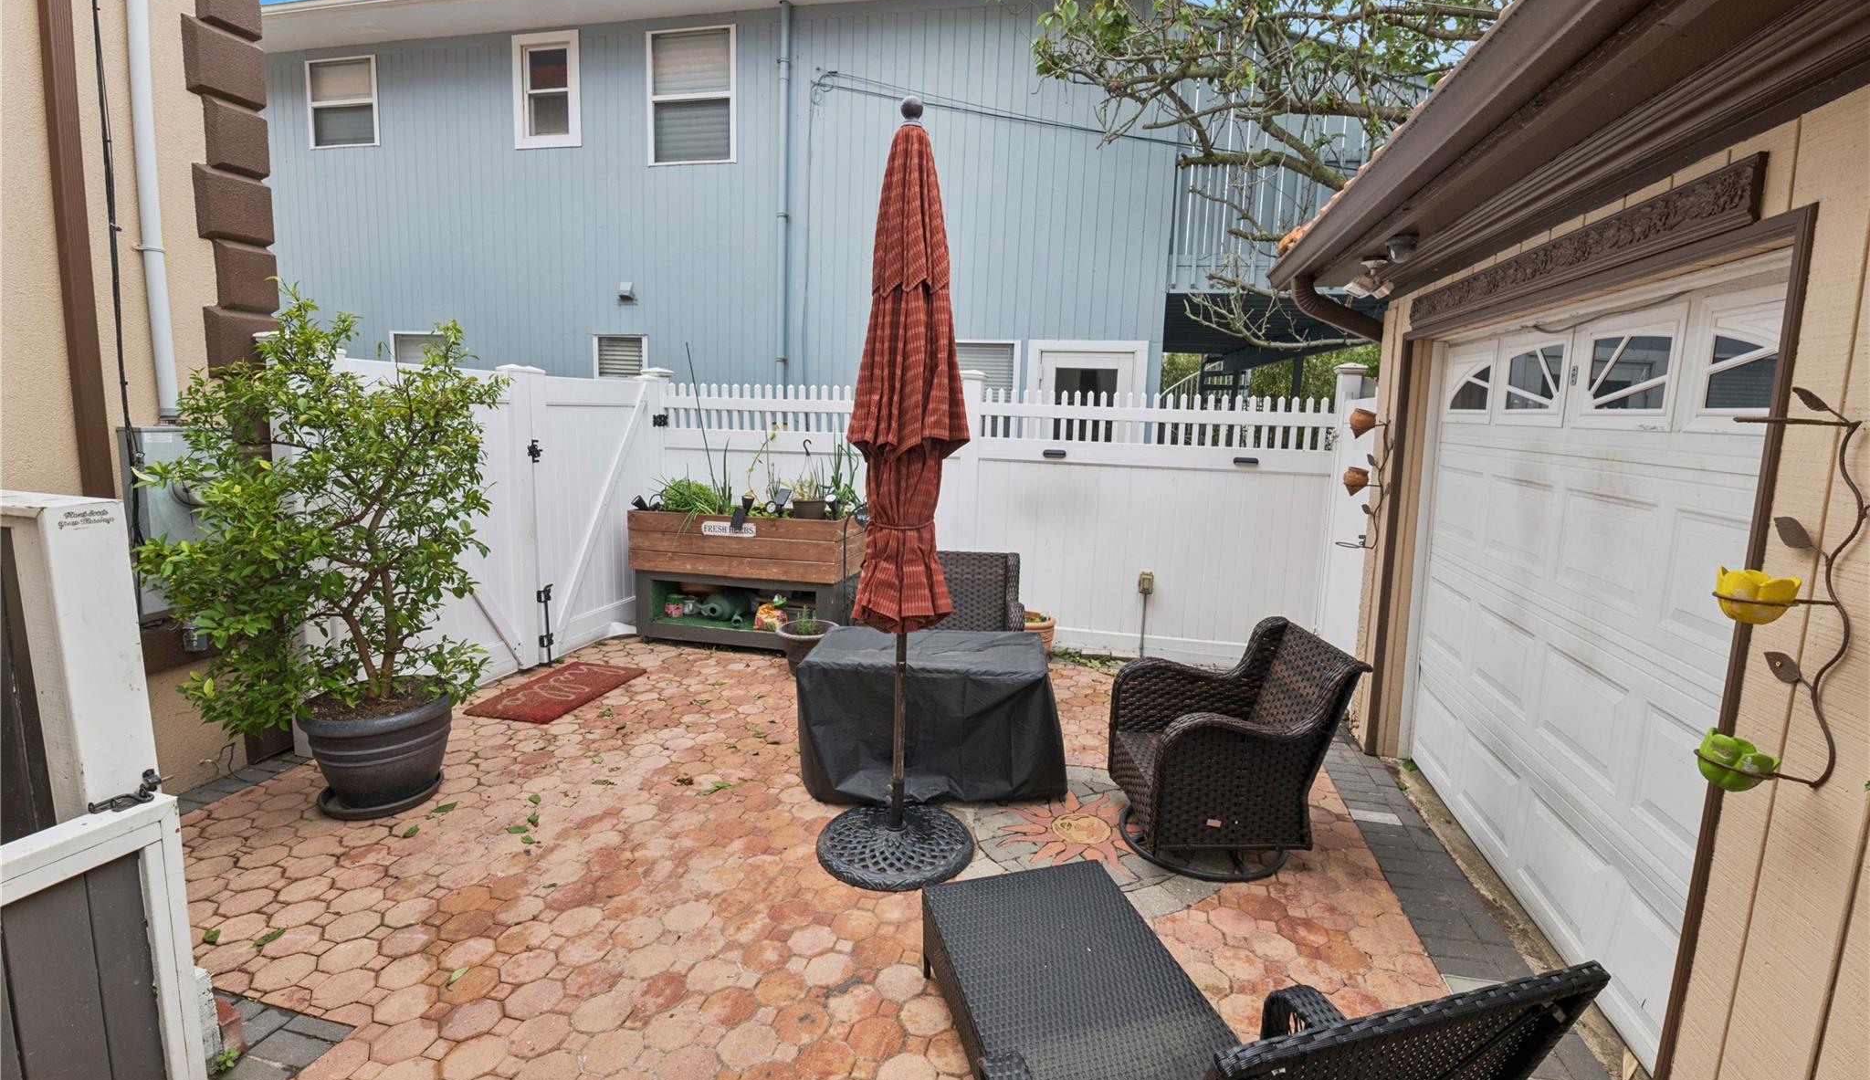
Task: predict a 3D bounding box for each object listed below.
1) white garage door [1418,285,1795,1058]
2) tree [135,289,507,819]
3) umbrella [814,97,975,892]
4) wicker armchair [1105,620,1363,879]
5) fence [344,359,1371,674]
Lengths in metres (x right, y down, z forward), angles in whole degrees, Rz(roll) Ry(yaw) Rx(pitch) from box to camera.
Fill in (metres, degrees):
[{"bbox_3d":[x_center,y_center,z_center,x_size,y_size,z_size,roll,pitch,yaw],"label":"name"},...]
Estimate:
[{"bbox_3d":[2.221,0.239,2.718,0.080,2.092,2.374,5,10,14],"label":"white garage door"},{"bbox_3d":[-2.287,0.074,2.988,1.100,2.000,1.000,-5,12,-36],"label":"tree"},{"bbox_3d":[-0.092,-0.138,2.763,0.580,2.652,0.580,4,10,11],"label":"umbrella"},{"bbox_3d":[1.120,0.764,3.066,0.748,0.861,0.687,1,10,-4],"label":"wicker armchair"},{"bbox_3d":[-0.005,0.016,4.231,5.050,1.880,2.680,4,10,11],"label":"fence"}]

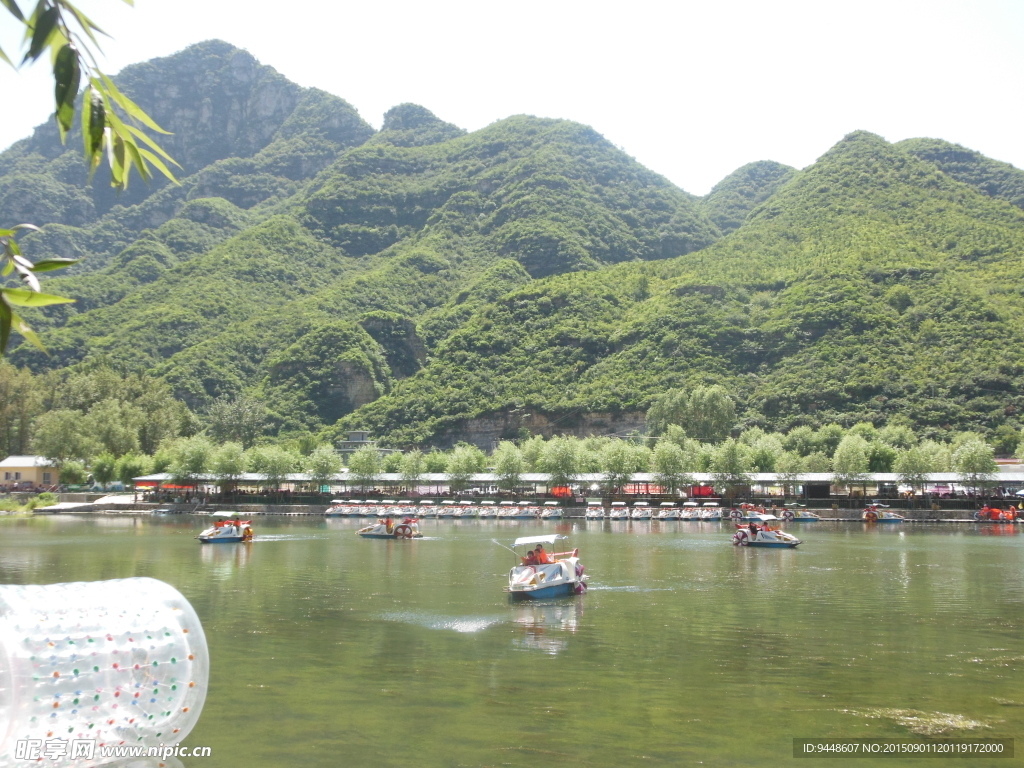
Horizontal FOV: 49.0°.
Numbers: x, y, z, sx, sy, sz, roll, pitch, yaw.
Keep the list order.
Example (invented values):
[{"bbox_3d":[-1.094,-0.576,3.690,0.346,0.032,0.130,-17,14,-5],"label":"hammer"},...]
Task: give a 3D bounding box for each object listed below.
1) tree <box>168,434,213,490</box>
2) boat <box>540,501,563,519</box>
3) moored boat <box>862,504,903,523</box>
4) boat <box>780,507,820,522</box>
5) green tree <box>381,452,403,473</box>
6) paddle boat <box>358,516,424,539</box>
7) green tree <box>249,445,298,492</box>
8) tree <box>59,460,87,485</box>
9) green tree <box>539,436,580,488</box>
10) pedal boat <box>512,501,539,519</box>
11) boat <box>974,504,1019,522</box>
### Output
[{"bbox_3d":[-38.234,9.702,133.681,5.000,7.300,5.000,0,-5,0],"label":"tree"},{"bbox_3d":[4.059,12.998,115.500,1.800,1.720,3.700,-1,-5,16],"label":"boat"},{"bbox_3d":[34.913,12.116,105.500,3.700,1.720,1.800,-1,-5,16],"label":"moored boat"},{"bbox_3d":[29.202,13.021,113.781,3.700,1.900,1.750,-1,-5,10],"label":"boat"},{"bbox_3d":[-16.120,11.754,151.000,3.090,5.105,3.090,0,-5,0],"label":"green tree"},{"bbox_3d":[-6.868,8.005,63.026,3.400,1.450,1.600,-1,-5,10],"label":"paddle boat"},{"bbox_3d":[-28.136,10.404,132.610,5.400,6.300,5.300,0,-5,0],"label":"green tree"},{"bbox_3d":[-58.647,11.943,150.000,3.800,4.003,3.800,0,-5,0],"label":"tree"},{"bbox_3d":[5.162,9.336,122.162,4.580,7.260,4.350,0,-5,0],"label":"green tree"},{"bbox_3d":[1.359,11.889,105.348,1.600,1.700,3.300,-4,-7,38],"label":"pedal boat"},{"bbox_3d":[50.644,13.526,117.500,4.100,1.900,1.950,-1,-6,12],"label":"boat"}]

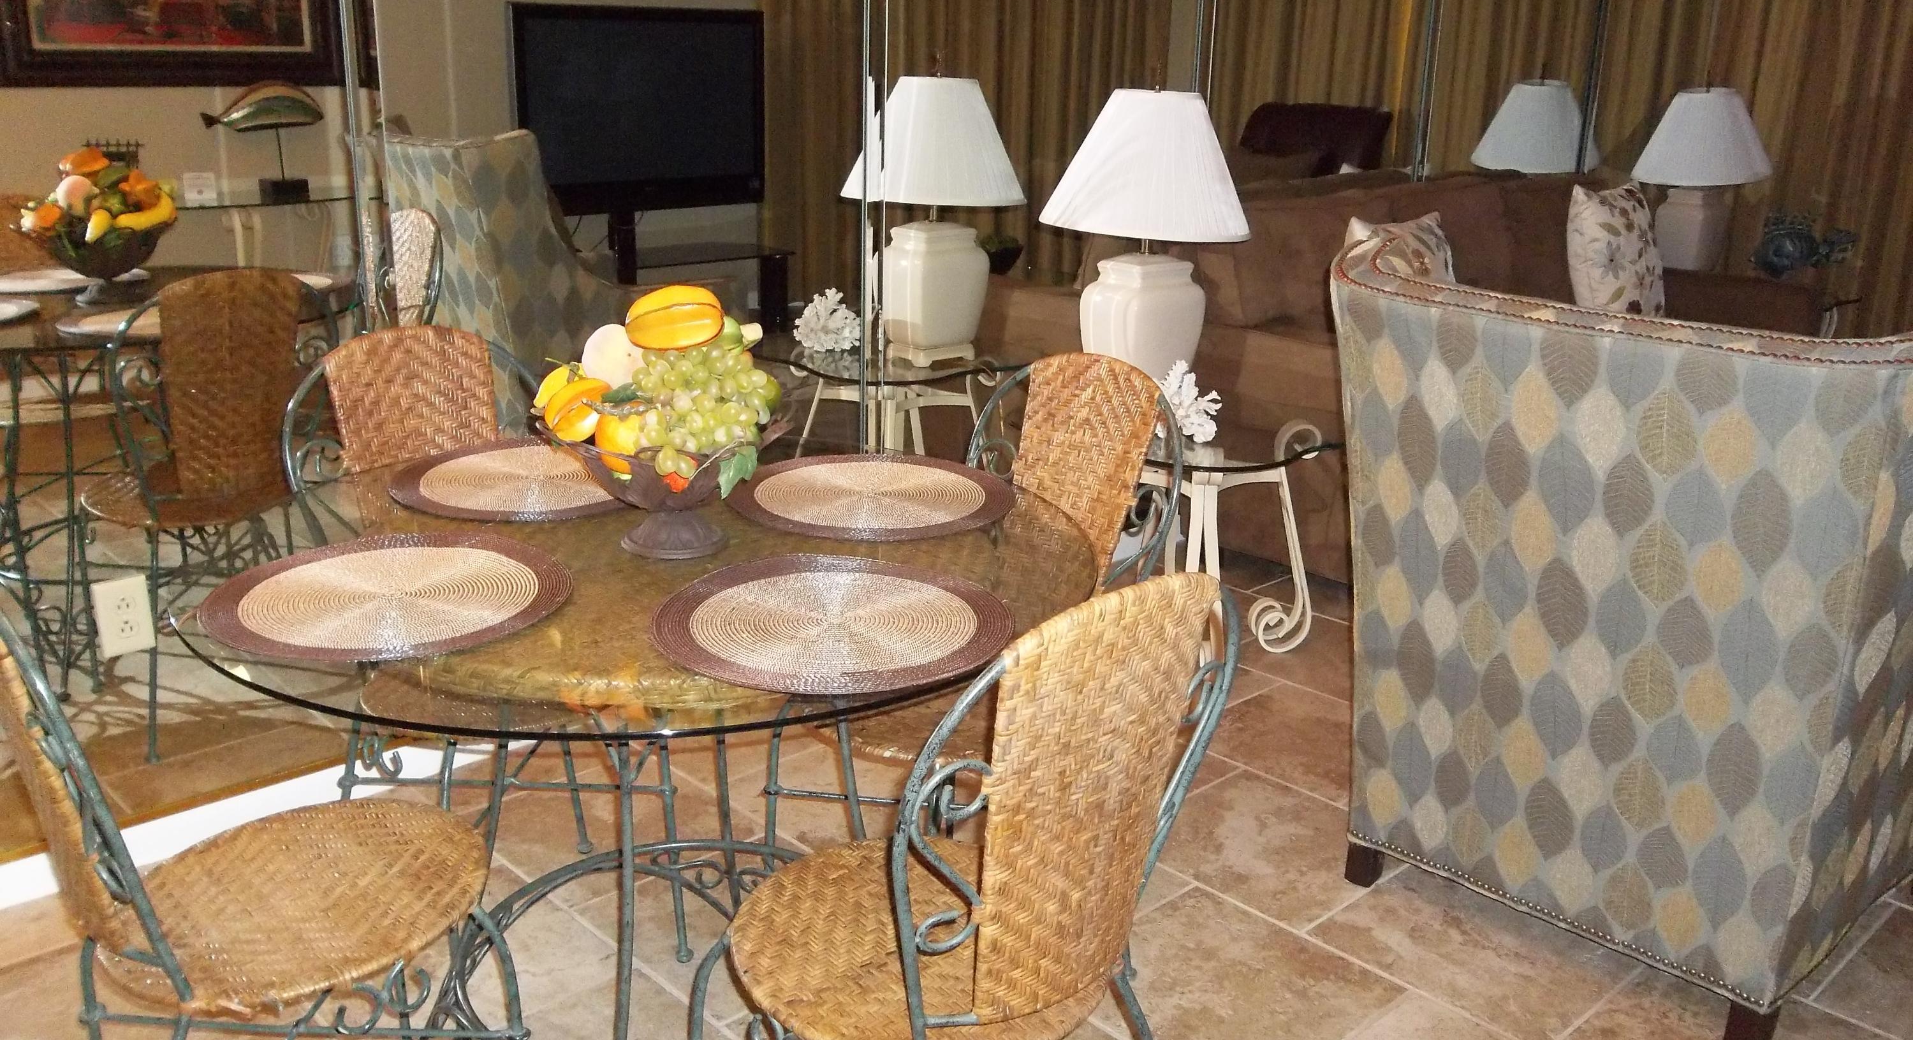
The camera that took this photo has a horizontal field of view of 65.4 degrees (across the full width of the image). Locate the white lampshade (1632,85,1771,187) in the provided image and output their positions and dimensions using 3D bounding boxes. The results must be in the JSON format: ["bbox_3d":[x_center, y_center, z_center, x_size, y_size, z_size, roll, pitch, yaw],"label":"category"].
[{"bbox_3d":[2.566,-1.319,5.103,0.450,0.295,0.450,-14,23,-41],"label":"white lampshade"}]

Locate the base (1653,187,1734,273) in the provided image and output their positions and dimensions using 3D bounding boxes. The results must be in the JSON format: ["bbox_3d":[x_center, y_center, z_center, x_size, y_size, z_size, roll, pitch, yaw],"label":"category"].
[{"bbox_3d":[2.710,-1.044,5.516,0.225,0.347,0.225,-14,23,-42],"label":"base"}]

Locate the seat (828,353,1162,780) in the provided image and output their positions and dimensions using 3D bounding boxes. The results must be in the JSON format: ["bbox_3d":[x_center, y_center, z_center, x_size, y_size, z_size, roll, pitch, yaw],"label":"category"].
[{"bbox_3d":[0.029,0.043,2.065,0.465,0.475,0.410,-14,23,-41],"label":"seat"}]

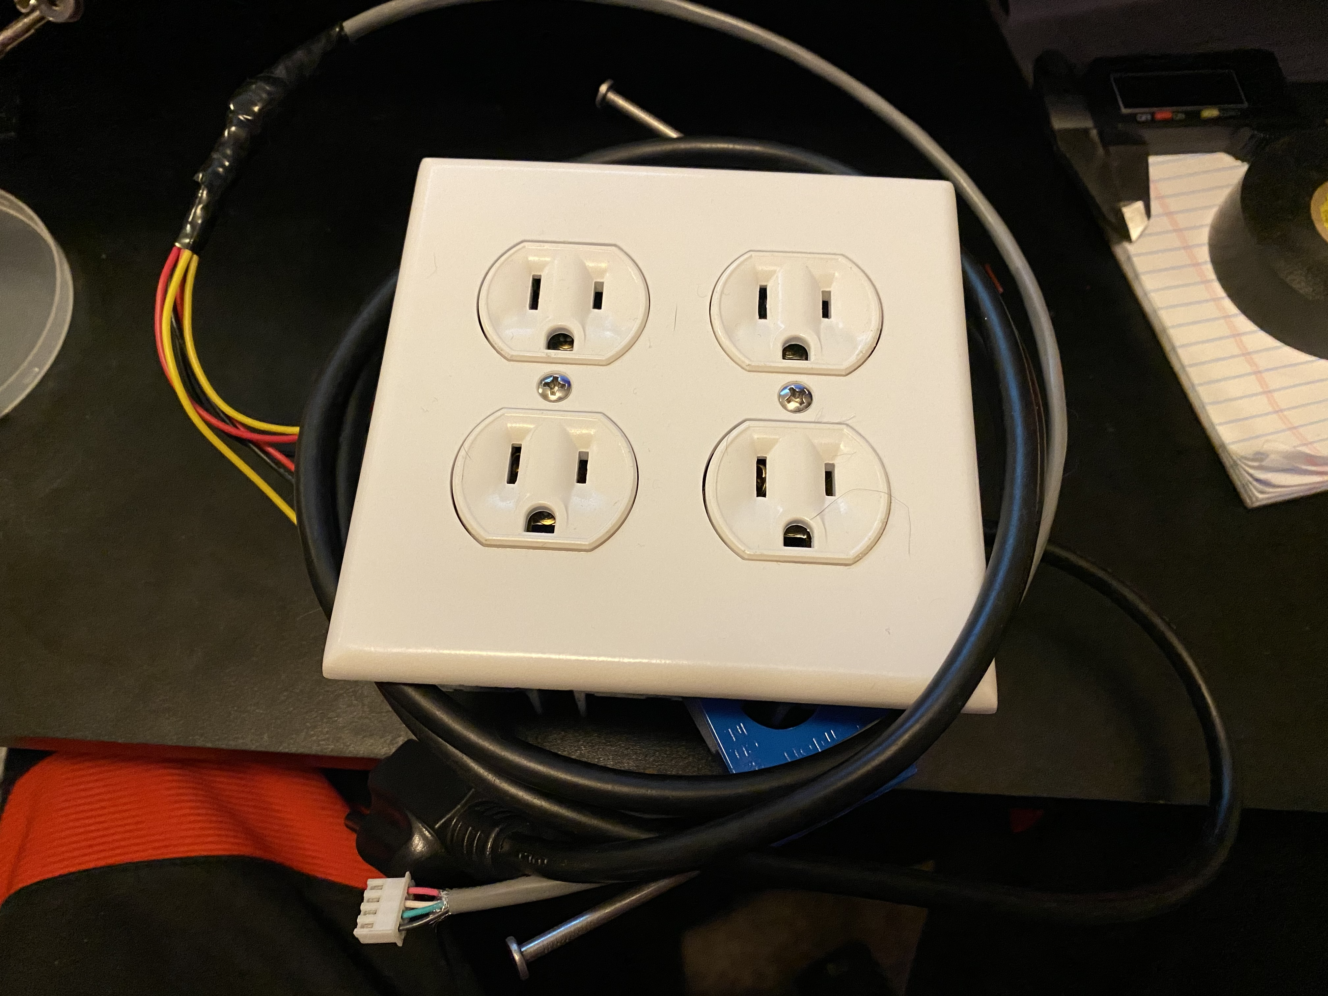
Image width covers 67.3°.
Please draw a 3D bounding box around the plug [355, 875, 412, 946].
[{"bbox_3d":[-0.056,0.083,0.200,0.010,0.006,0.012,0,46,-1],"label":"plug"}]

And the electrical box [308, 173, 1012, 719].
[{"bbox_3d":[0.002,-0.017,0.197,0.116,0.024,0.114,3,67,1],"label":"electrical box"}]

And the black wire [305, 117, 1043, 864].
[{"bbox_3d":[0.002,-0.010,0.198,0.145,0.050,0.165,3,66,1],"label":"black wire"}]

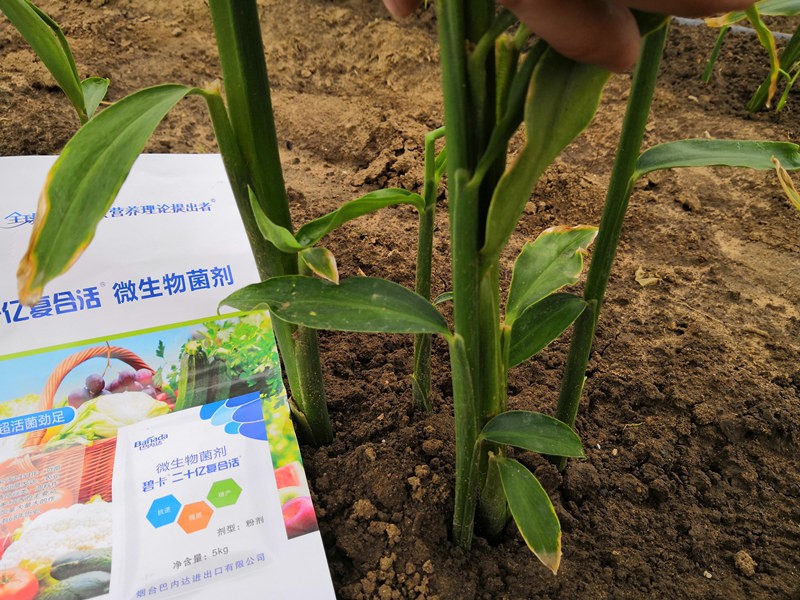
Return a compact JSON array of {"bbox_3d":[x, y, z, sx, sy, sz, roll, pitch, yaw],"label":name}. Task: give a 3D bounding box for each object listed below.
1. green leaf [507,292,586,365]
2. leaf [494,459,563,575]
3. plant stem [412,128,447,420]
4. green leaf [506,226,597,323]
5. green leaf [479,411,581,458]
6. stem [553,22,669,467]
[{"bbox_3d":[0.065,0.013,0.280,0.048,0.009,0.021,-30,64,-10],"label":"green leaf"},{"bbox_3d":[0.056,0.089,0.265,0.017,0.011,0.050,-20,65,-10],"label":"leaf"},{"bbox_3d":[0.014,-0.009,0.307,0.011,0.147,0.011,1,22,0],"label":"plant stem"},{"bbox_3d":[0.065,-0.010,0.270,0.057,0.010,0.021,-44,90,-9],"label":"green leaf"},{"bbox_3d":[0.058,0.059,0.271,0.044,0.011,0.018,6,40,-3],"label":"green leaf"},{"bbox_3d":[0.090,-0.015,0.278,0.009,0.201,0.009,6,17,-2],"label":"stem"}]

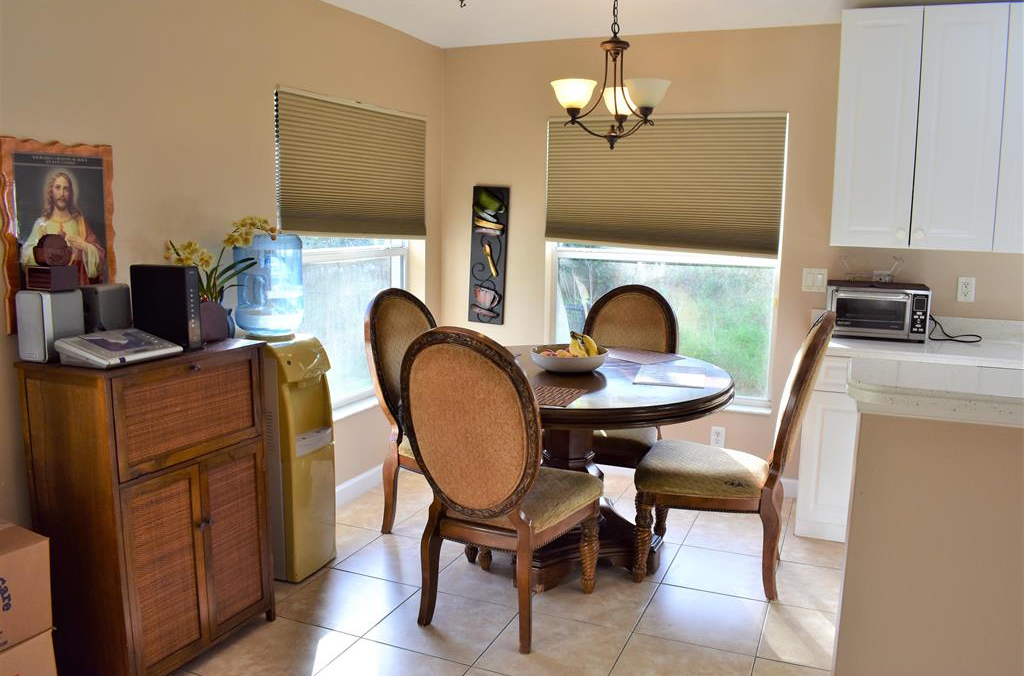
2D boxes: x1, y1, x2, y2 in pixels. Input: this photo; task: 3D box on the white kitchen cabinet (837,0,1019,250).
[{"bbox_3d":[1.872,-0.947,3.576,0.667,1.060,0.325,4,8,23],"label":"white kitchen cabinet"}]

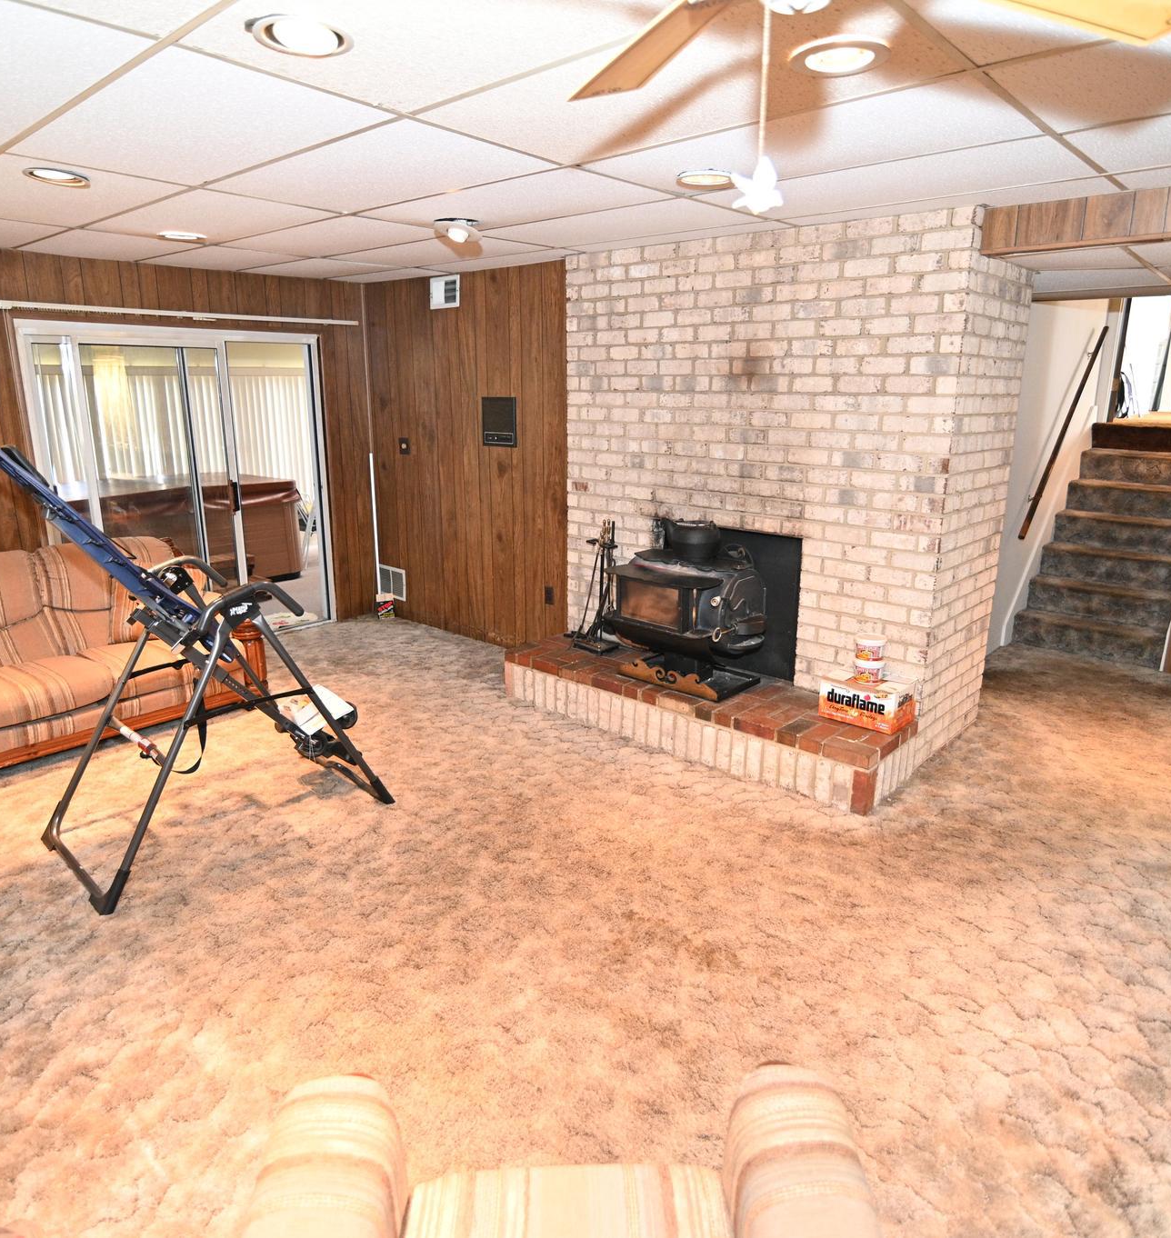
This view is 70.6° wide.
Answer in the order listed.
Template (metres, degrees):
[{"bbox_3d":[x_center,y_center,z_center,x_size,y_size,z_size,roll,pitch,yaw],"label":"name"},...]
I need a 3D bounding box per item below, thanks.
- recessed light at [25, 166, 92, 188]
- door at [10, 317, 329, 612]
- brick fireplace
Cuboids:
[{"bbox_3d":[-1.785,-1.481,2.795,0.200,0.030,0.200,14,21,40],"label":"recessed light"},{"bbox_3d":[-2.410,-0.773,5.227,0.100,2.000,1.770,14,21,40],"label":"door"},{"bbox_3d":[0.804,-0.653,4.214,2.090,2.367,1.380,14,21,40],"label":"brick fireplace"}]

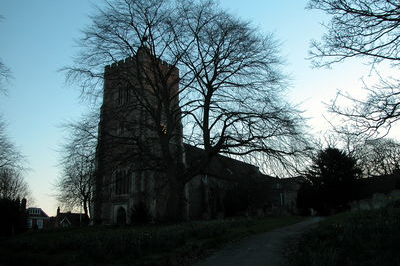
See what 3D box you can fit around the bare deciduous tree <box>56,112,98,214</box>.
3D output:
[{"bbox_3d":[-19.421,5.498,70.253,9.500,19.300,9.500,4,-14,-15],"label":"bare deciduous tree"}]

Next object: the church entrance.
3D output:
[{"bbox_3d":[-9.994,10.670,52.388,1.800,2.310,0.500,-9,-16,34],"label":"church entrance"}]

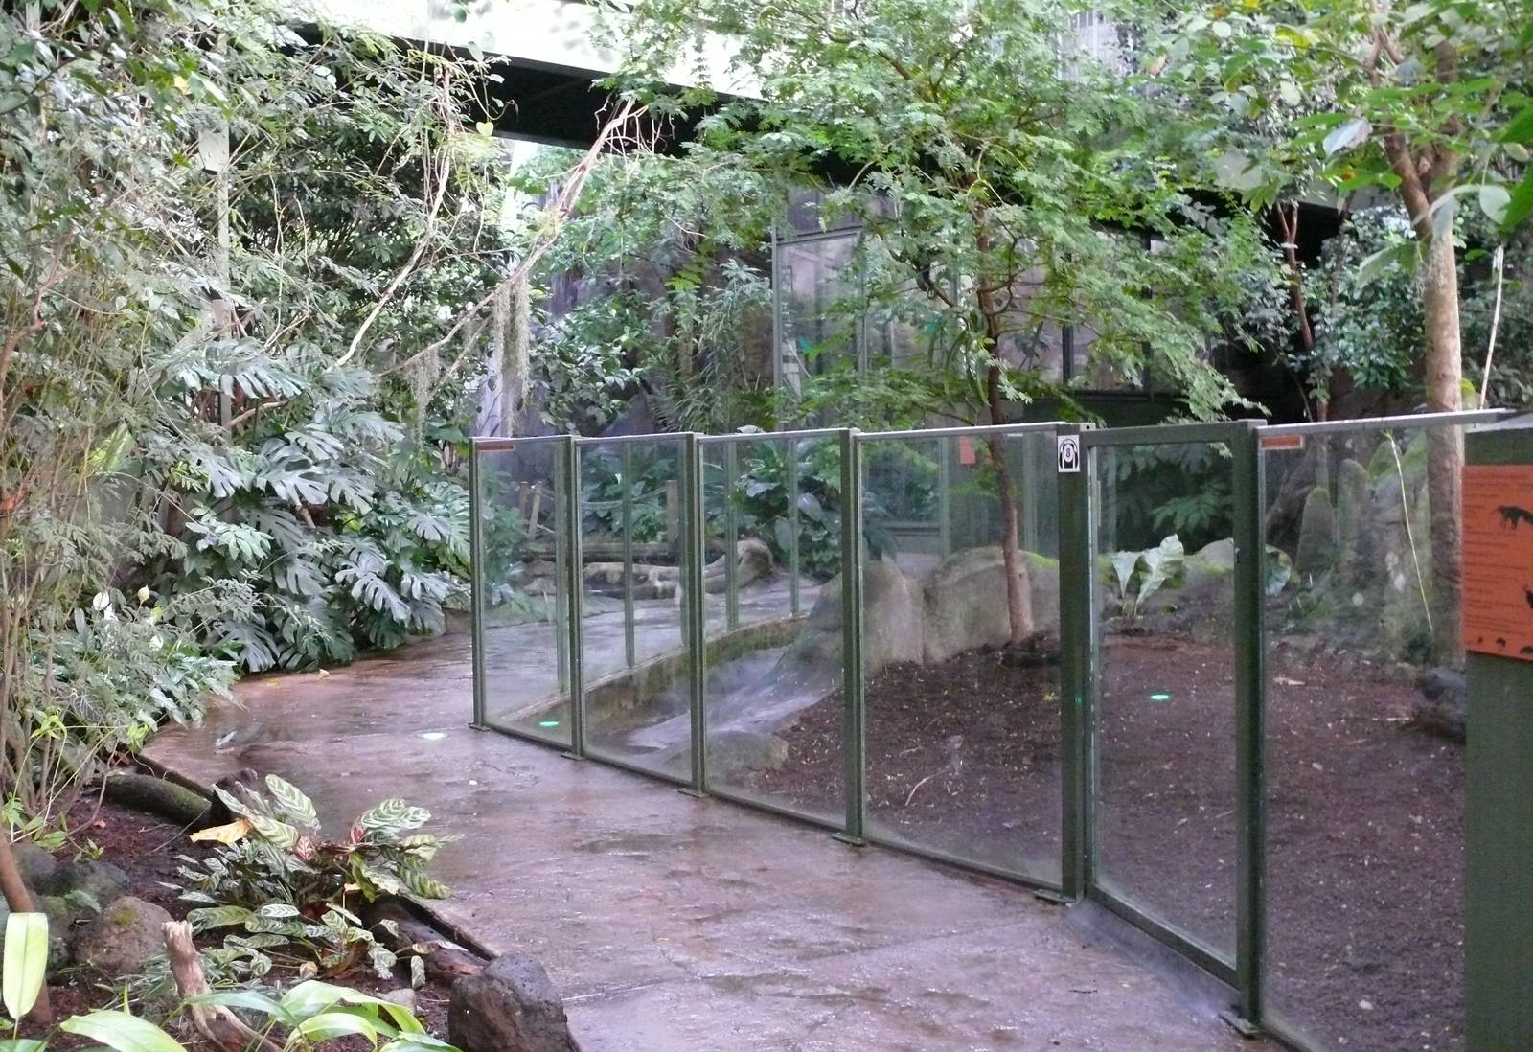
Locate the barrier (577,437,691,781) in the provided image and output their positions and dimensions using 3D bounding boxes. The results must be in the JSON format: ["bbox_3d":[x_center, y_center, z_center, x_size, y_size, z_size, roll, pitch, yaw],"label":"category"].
[{"bbox_3d":[-0.559,0.325,7.034,0.040,1.392,0.912,-2,2,-34],"label":"barrier"}]

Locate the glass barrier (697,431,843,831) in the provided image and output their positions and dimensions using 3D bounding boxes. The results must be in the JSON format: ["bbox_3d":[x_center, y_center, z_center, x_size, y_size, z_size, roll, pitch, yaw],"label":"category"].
[{"bbox_3d":[0.012,0.355,6.200,0.040,1.384,0.898,-2,2,-35],"label":"glass barrier"}]

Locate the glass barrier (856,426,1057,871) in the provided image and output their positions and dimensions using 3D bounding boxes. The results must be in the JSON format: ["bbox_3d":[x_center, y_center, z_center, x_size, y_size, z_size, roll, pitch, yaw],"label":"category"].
[{"bbox_3d":[0.604,0.387,5.418,0.040,1.383,0.878,-2,3,-39],"label":"glass barrier"}]

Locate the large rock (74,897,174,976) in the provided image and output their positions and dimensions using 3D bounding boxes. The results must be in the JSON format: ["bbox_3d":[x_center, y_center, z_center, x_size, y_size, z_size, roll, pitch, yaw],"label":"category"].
[{"bbox_3d":[-1.766,1.129,4.620,0.255,0.200,0.230,-1,2,-9],"label":"large rock"}]

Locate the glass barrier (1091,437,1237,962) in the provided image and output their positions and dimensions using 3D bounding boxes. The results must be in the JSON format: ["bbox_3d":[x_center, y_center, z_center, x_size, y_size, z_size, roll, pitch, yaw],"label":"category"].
[{"bbox_3d":[1.031,0.412,4.436,0.040,1.262,0.877,-1,2,-11],"label":"glass barrier"}]

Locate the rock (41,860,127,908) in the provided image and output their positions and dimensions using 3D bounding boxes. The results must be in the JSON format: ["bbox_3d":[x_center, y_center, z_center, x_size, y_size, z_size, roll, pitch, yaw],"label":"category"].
[{"bbox_3d":[-2.104,1.119,5.200,0.265,0.165,0.220,-1,2,-9],"label":"rock"}]

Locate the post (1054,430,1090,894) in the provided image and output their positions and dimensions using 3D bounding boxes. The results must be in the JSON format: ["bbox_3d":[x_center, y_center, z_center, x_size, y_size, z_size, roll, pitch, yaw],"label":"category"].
[{"bbox_3d":[0.919,0.414,5.053,0.070,1.420,0.085,-2,3,-39],"label":"post"}]

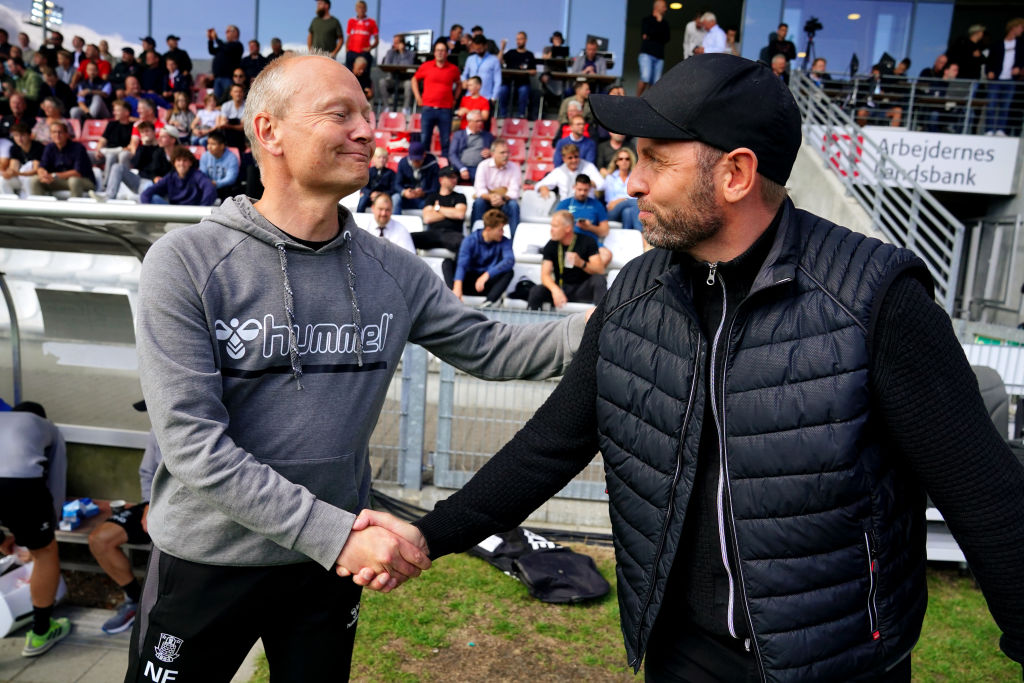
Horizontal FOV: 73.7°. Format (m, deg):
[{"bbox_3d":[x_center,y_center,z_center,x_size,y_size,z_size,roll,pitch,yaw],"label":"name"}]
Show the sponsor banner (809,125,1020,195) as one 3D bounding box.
[{"bbox_3d":[5.880,-2.685,10.100,3.170,0.830,0.070,3,7,-2],"label":"sponsor banner"}]

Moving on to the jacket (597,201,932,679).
[{"bbox_3d":[0.357,0.135,1.040,0.480,0.660,0.290,4,9,42],"label":"jacket"}]

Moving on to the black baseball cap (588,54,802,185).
[{"bbox_3d":[0.255,-0.323,0.940,0.285,0.155,0.185,14,10,16],"label":"black baseball cap"}]

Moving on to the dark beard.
[{"bbox_3d":[0.236,-0.175,0.950,0.112,0.105,0.135,6,7,17],"label":"dark beard"}]

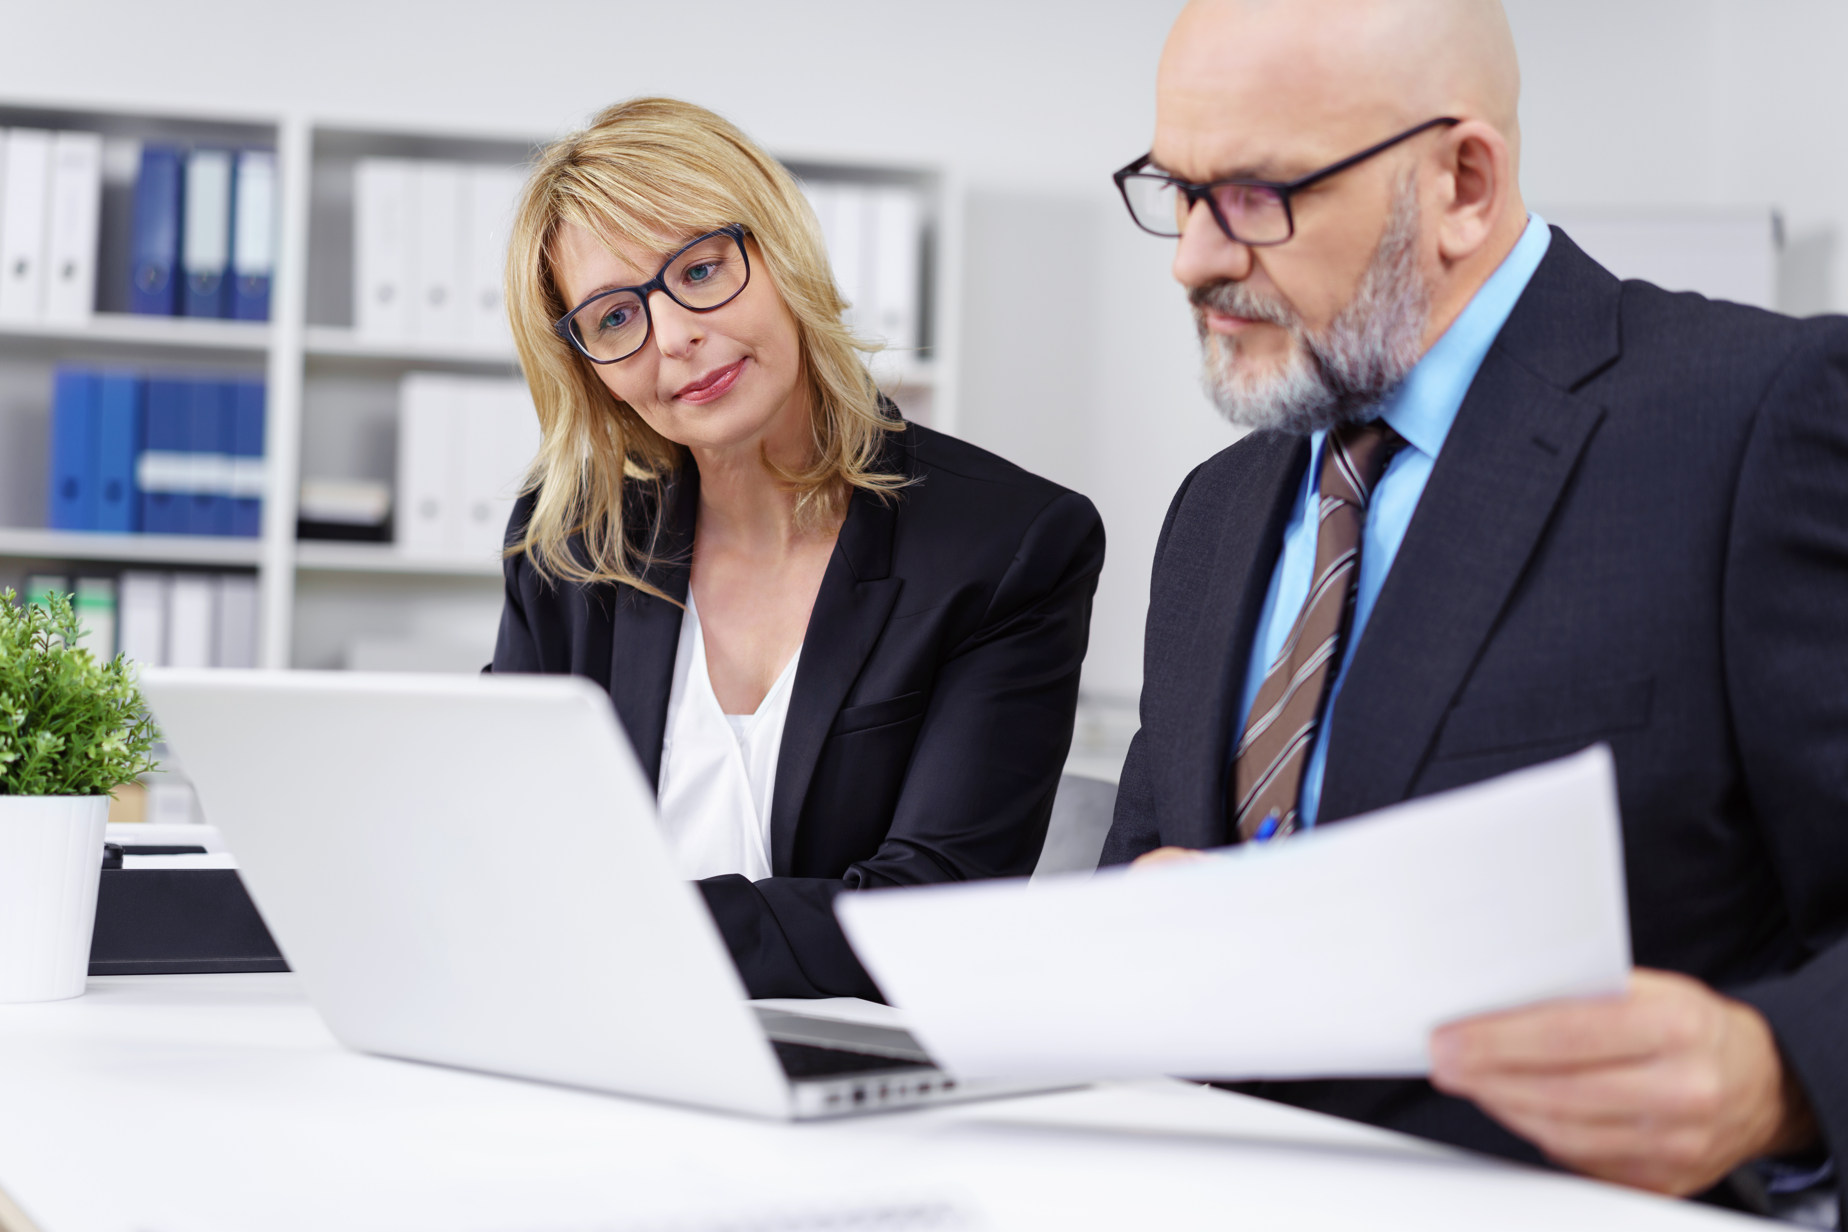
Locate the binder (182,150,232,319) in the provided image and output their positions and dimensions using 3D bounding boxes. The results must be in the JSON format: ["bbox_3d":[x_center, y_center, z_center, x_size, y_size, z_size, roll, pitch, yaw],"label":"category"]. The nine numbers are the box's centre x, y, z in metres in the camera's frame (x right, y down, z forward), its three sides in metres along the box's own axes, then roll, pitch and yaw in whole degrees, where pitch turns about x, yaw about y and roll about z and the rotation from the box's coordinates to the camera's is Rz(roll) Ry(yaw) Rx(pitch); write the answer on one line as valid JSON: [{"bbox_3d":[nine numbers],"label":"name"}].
[{"bbox_3d":[-1.325,-0.681,5.265,0.080,0.318,0.285,2,-2,-12],"label":"binder"}]

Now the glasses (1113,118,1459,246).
[{"bbox_3d":[0.199,-0.233,1.504,0.140,0.045,0.142,-27,25,-29],"label":"glasses"}]

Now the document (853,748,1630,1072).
[{"bbox_3d":[0.134,0.138,1.149,0.296,0.025,0.210,-8,-35,10],"label":"document"}]

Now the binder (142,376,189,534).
[{"bbox_3d":[-1.403,-0.288,5.270,0.078,0.300,0.280,2,-2,-12],"label":"binder"}]

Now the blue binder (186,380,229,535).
[{"bbox_3d":[-1.330,-0.287,5.286,0.078,0.300,0.280,2,-2,-12],"label":"blue binder"}]

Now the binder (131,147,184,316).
[{"bbox_3d":[-1.413,-0.683,5.246,0.080,0.318,0.285,2,-2,-12],"label":"binder"}]

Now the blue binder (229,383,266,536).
[{"bbox_3d":[-1.257,-0.284,5.301,0.078,0.300,0.280,2,-2,-12],"label":"blue binder"}]

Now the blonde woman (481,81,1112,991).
[{"bbox_3d":[-0.102,0.321,1.969,0.500,1.341,0.700,1,-2,16],"label":"blonde woman"}]

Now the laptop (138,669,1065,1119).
[{"bbox_3d":[-0.150,0.134,1.415,0.325,0.199,0.366,0,-3,39],"label":"laptop"}]

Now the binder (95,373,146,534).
[{"bbox_3d":[-1.482,-0.288,5.253,0.078,0.300,0.280,2,-2,-12],"label":"binder"}]

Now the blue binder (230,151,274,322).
[{"bbox_3d":[-1.244,-0.678,5.282,0.080,0.318,0.285,2,-2,-12],"label":"blue binder"}]

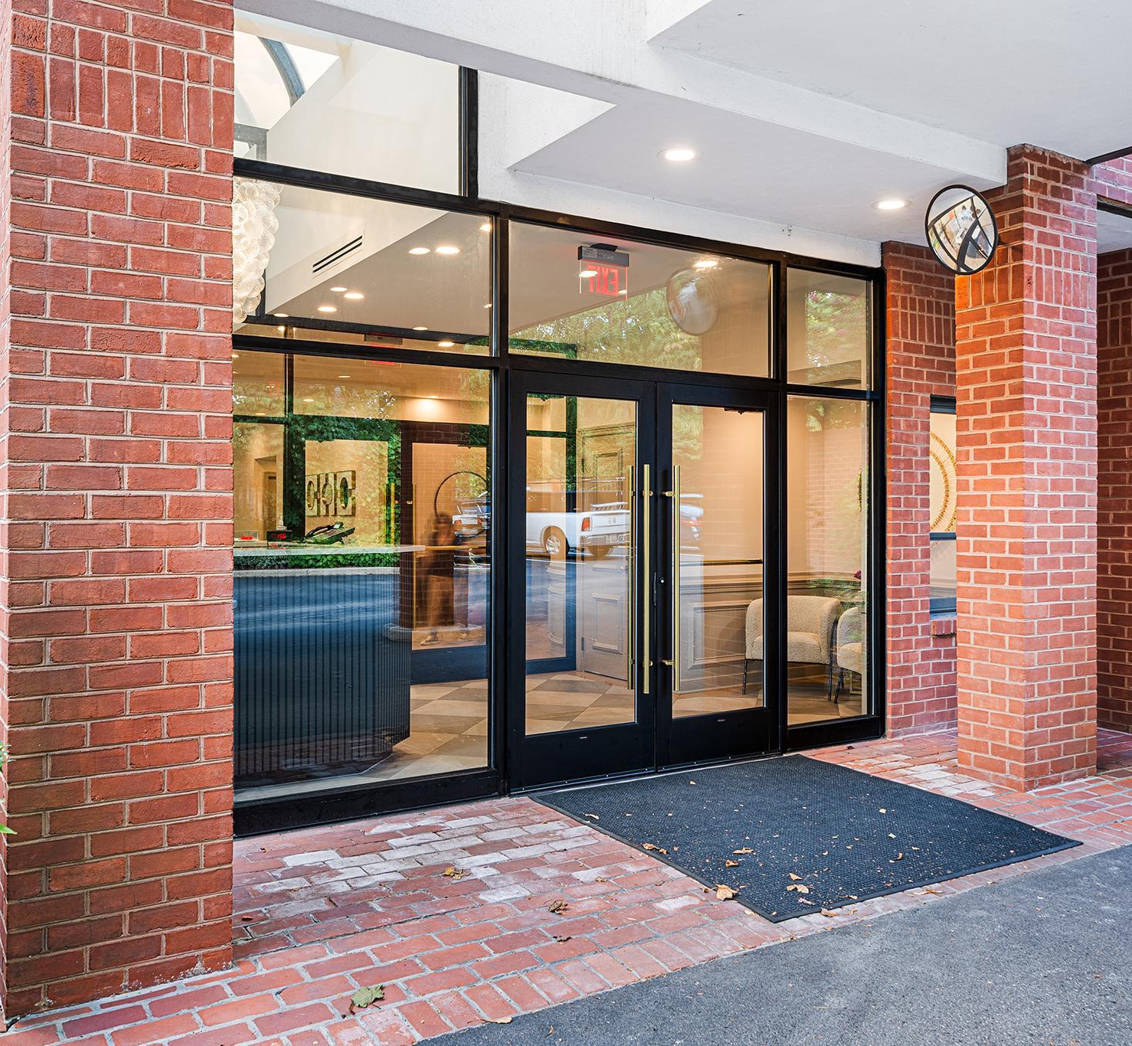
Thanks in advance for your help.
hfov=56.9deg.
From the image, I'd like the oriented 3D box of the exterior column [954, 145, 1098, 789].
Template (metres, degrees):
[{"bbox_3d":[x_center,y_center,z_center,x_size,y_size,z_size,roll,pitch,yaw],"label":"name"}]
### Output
[{"bbox_3d":[2.493,-0.277,5.641,0.600,3.300,0.405,0,0,-29],"label":"exterior column"}]

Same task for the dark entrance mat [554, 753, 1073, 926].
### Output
[{"bbox_3d":[1.035,1.369,4.883,1.770,0.014,1.870,0,0,-29],"label":"dark entrance mat"}]

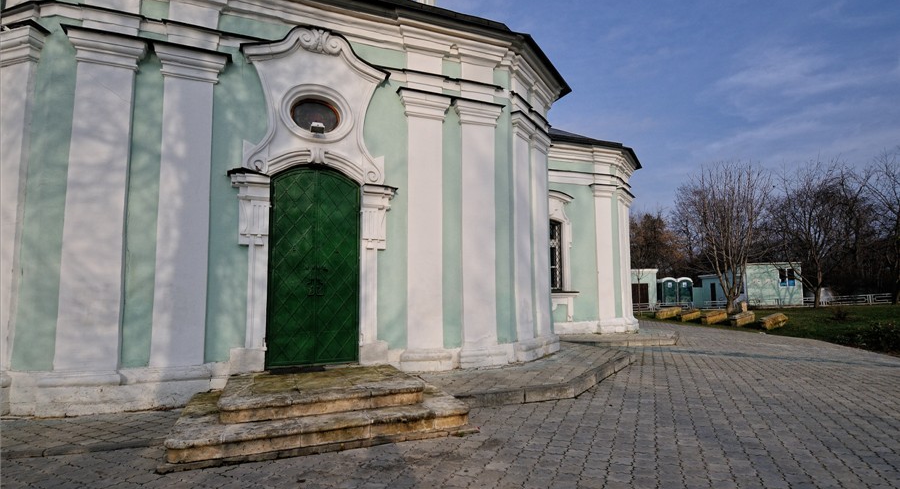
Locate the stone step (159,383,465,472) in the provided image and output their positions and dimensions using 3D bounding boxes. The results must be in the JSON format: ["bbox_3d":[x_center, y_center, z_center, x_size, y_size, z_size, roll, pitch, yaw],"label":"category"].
[{"bbox_3d":[-1.503,1.981,5.325,3.013,0.259,1.960,2,-6,-23],"label":"stone step"}]

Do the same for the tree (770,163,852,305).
[{"bbox_3d":[24.244,-0.742,30.300,4.800,9.500,4.800,-4,-7,38],"label":"tree"}]

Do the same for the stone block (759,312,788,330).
[{"bbox_3d":[11.952,2.856,16.600,1.500,0.420,0.500,4,-6,-37],"label":"stone block"}]

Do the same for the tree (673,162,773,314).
[{"bbox_3d":[14.975,-0.329,24.600,4.800,8.000,4.700,-3,-6,31],"label":"tree"}]

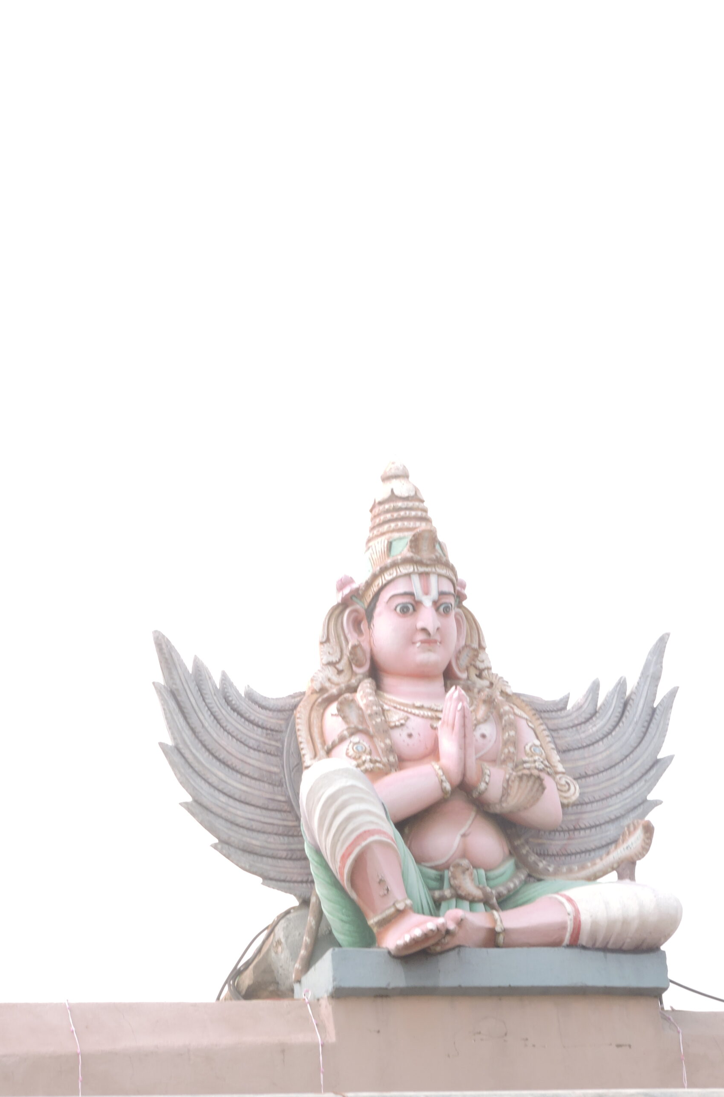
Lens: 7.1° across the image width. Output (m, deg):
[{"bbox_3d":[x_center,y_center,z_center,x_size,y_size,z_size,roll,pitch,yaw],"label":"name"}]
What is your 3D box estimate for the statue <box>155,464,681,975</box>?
[{"bbox_3d":[0.181,0.425,14.800,1.350,1.310,0.600,2,-17,-16],"label":"statue"}]

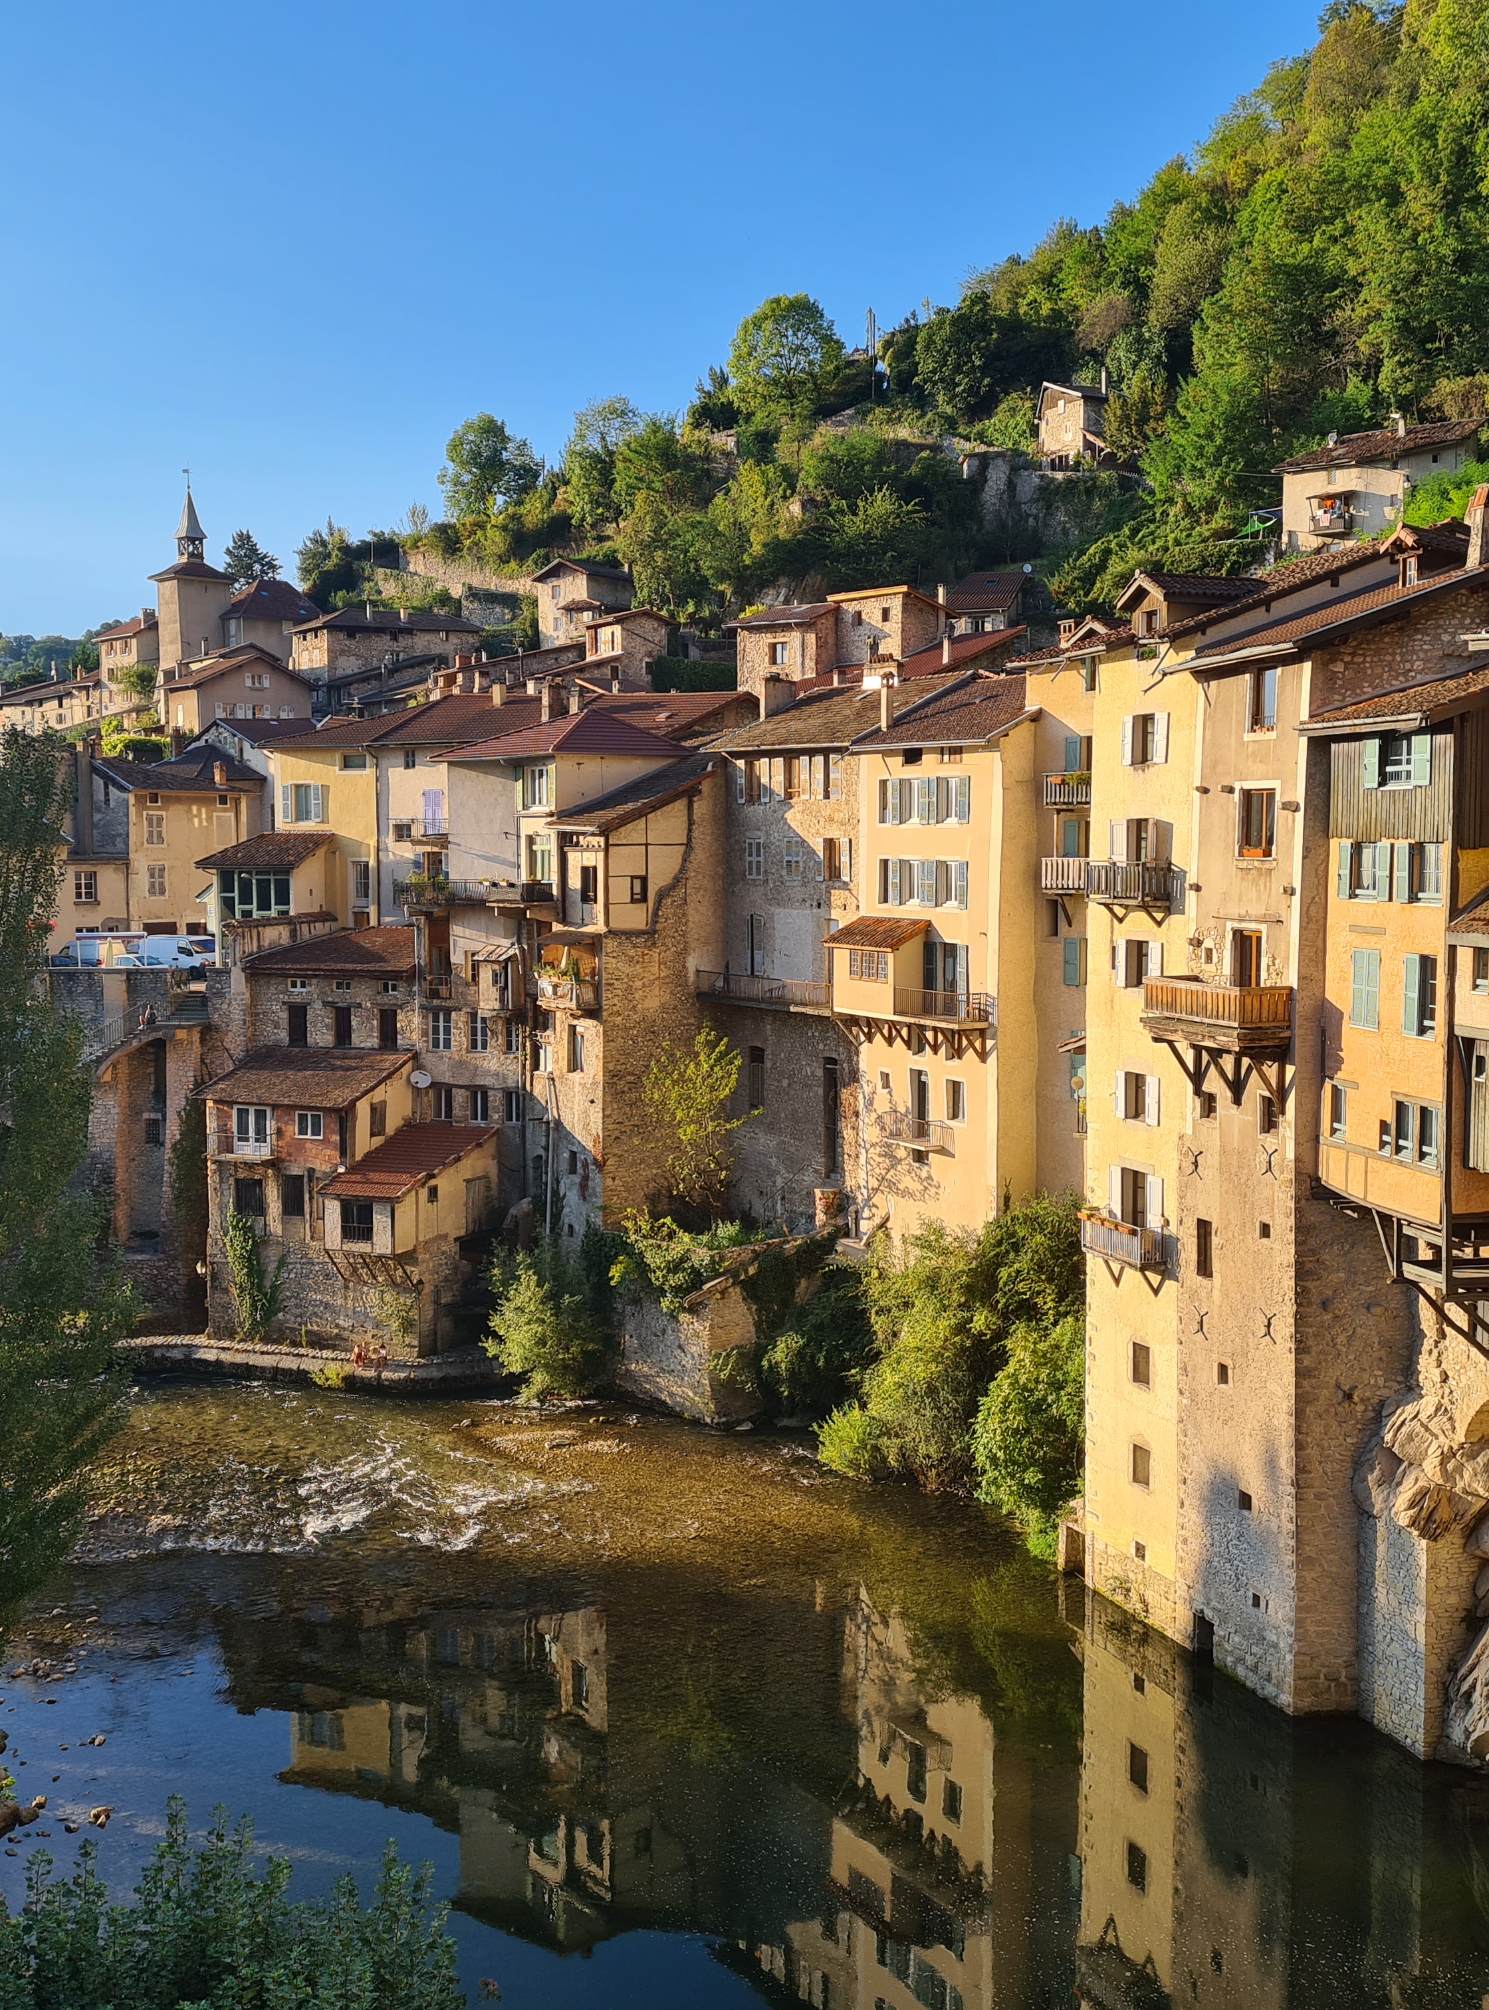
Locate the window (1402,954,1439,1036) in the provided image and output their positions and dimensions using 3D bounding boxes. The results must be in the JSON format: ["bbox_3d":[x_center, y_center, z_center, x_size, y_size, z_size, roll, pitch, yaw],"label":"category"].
[{"bbox_3d":[14.631,-0.192,43.698,0.197,1.773,1.330,-1,5,-13],"label":"window"}]

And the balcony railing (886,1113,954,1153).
[{"bbox_3d":[5.796,4.284,69.047,0.739,0.955,2.470,-3,5,-33],"label":"balcony railing"}]

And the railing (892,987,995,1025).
[{"bbox_3d":[6.486,0.074,67.097,1.231,0.985,3.376,-3,5,-33],"label":"railing"}]

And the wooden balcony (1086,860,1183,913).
[{"bbox_3d":[9.423,-2.989,49.422,0.791,0.998,2.578,-2,4,-21],"label":"wooden balcony"}]

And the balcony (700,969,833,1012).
[{"bbox_3d":[0.678,-0.539,75.076,0.118,0.955,9.007,-3,5,-33],"label":"balcony"}]

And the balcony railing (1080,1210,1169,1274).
[{"bbox_3d":[9.420,5.753,50.177,0.683,1.153,2.772,-2,4,-21],"label":"balcony railing"}]

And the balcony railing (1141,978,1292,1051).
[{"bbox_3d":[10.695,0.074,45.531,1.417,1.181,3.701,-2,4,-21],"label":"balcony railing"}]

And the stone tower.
[{"bbox_3d":[-49.583,-37.066,180.649,6.000,20.032,6.000,-3,6,-37],"label":"stone tower"}]

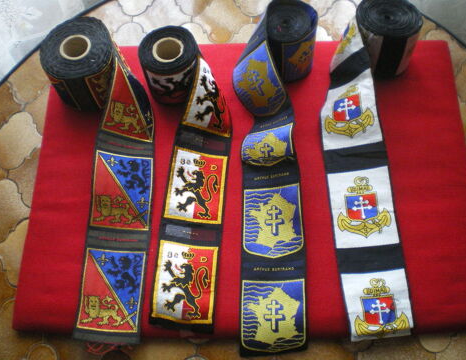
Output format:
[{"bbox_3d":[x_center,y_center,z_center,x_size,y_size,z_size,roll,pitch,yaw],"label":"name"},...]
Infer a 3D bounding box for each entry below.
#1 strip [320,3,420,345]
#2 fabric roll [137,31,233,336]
[{"bbox_3d":[0.135,-0.012,0.531,0.077,0.063,0.330,-1,69,-2],"label":"strip"},{"bbox_3d":[-0.046,-0.008,0.525,0.093,0.063,0.307,-2,69,-2],"label":"fabric roll"}]

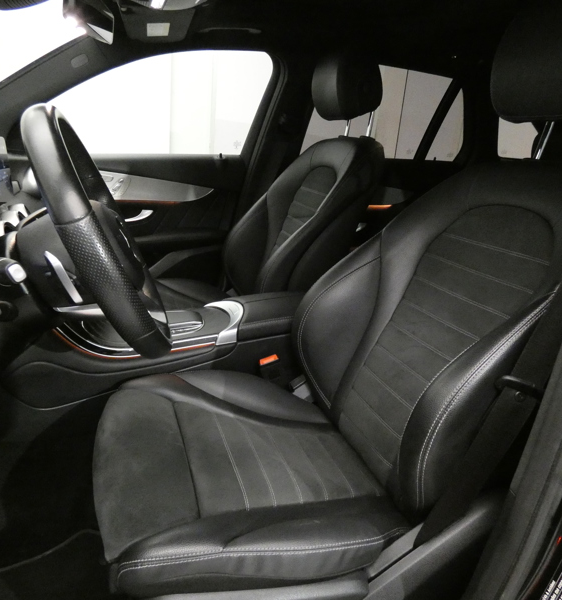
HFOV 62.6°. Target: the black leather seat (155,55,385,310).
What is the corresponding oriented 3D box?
[{"bbox_3d":[-0.110,-0.270,1.450,0.850,0.990,0.540,-2,21,-20],"label":"black leather seat"}]

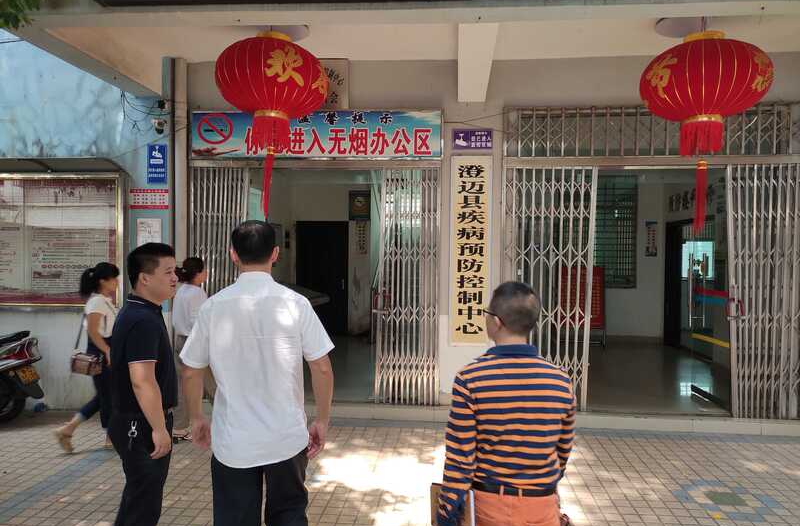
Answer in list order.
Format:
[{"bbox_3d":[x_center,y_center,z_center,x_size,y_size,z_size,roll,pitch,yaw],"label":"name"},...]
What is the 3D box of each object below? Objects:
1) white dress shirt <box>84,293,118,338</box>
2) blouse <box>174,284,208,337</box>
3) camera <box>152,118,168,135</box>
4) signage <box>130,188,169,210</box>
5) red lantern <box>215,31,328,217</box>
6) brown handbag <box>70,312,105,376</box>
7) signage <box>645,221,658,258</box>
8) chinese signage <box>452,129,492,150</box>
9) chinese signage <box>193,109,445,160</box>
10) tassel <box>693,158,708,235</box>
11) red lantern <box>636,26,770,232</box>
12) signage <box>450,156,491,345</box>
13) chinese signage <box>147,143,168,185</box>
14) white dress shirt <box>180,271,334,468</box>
[{"bbox_3d":[-2.467,0.436,4.800,0.250,0.380,0.370,1,1,0],"label":"white dress shirt"},{"bbox_3d":[-1.741,0.405,4.920,0.290,0.470,0.420,0,1,-32],"label":"blouse"},{"bbox_3d":[-2.346,-1.337,5.660,0.130,0.155,0.150,0,1,0],"label":"camera"},{"bbox_3d":[-2.507,-0.636,5.793,0.396,0.200,0.020,1,1,5],"label":"signage"},{"bbox_3d":[-1.012,-1.091,4.550,0.860,1.460,0.860,1,1,5],"label":"red lantern"},{"bbox_3d":[-2.535,0.660,4.680,0.250,0.480,0.130,1,1,18],"label":"brown handbag"},{"bbox_3d":[4.482,-0.419,10.310,0.224,0.623,0.030,1,1,5],"label":"signage"},{"bbox_3d":[0.715,-1.209,5.670,0.392,0.212,0.020,0,1,5],"label":"chinese signage"},{"bbox_3d":[-0.867,-1.302,5.912,2.589,0.487,0.070,1,1,5],"label":"chinese signage"},{"bbox_3d":[2.046,-0.446,3.930,0.095,0.510,0.085,0,1,5],"label":"tassel"},{"bbox_3d":[2.068,-0.888,3.930,0.805,1.385,0.805,0,1,5],"label":"red lantern"},{"bbox_3d":[0.716,-0.122,5.839,0.410,1.898,0.040,1,1,5],"label":"signage"},{"bbox_3d":[-2.424,-0.985,5.780,0.200,0.400,0.020,0,1,5],"label":"chinese signage"},{"bbox_3d":[-0.559,0.410,2.300,0.590,0.740,0.310,0,1,-10],"label":"white dress shirt"}]

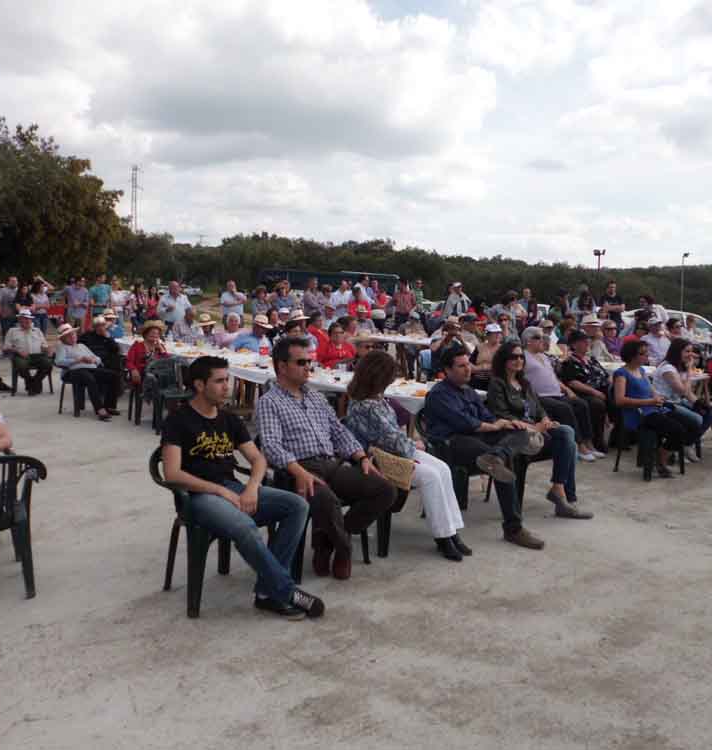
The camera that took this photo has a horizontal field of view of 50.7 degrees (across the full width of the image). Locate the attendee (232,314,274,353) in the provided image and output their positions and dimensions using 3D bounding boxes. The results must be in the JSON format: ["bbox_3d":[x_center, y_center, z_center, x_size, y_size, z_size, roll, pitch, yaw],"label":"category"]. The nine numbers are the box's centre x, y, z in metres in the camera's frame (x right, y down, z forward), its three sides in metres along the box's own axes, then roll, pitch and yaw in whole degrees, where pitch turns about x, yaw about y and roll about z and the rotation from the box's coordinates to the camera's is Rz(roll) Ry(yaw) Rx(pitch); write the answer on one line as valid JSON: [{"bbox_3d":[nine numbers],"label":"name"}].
[{"bbox_3d":[-1.338,-0.156,10.100,0.550,1.290,0.750,-3,8,-30],"label":"attendee"}]

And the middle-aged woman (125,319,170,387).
[{"bbox_3d":[-2.425,-0.023,8.950,0.540,1.240,0.760,-3,8,-30],"label":"middle-aged woman"}]

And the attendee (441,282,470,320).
[{"bbox_3d":[2.314,-1.253,17.466,0.560,1.740,0.420,0,6,-9],"label":"attendee"}]

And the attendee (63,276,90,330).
[{"bbox_3d":[-6.678,-1.459,17.947,0.550,1.730,0.360,-2,7,-27],"label":"attendee"}]

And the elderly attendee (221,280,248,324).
[{"bbox_3d":[-2.316,-0.875,14.200,0.520,1.750,0.400,0,7,-12],"label":"elderly attendee"}]

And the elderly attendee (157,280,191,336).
[{"bbox_3d":[-3.069,-0.710,12.700,0.580,1.730,0.380,-1,7,-16],"label":"elderly attendee"}]

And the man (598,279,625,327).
[{"bbox_3d":[4.669,-0.832,13.694,0.540,1.770,0.360,0,7,-3],"label":"man"}]

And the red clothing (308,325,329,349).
[{"bbox_3d":[-0.487,-0.404,10.014,0.430,0.530,0.310,-3,8,-37],"label":"red clothing"}]

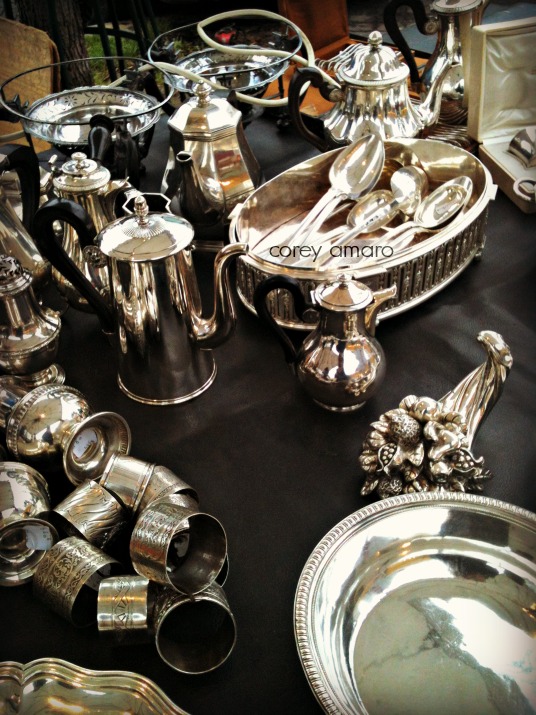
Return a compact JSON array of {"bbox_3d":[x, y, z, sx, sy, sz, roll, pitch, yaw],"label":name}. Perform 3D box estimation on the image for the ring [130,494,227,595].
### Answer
[{"bbox_3d":[-0.060,0.129,0.492,0.040,0.051,0.051,-3,31,47],"label":"ring"}]

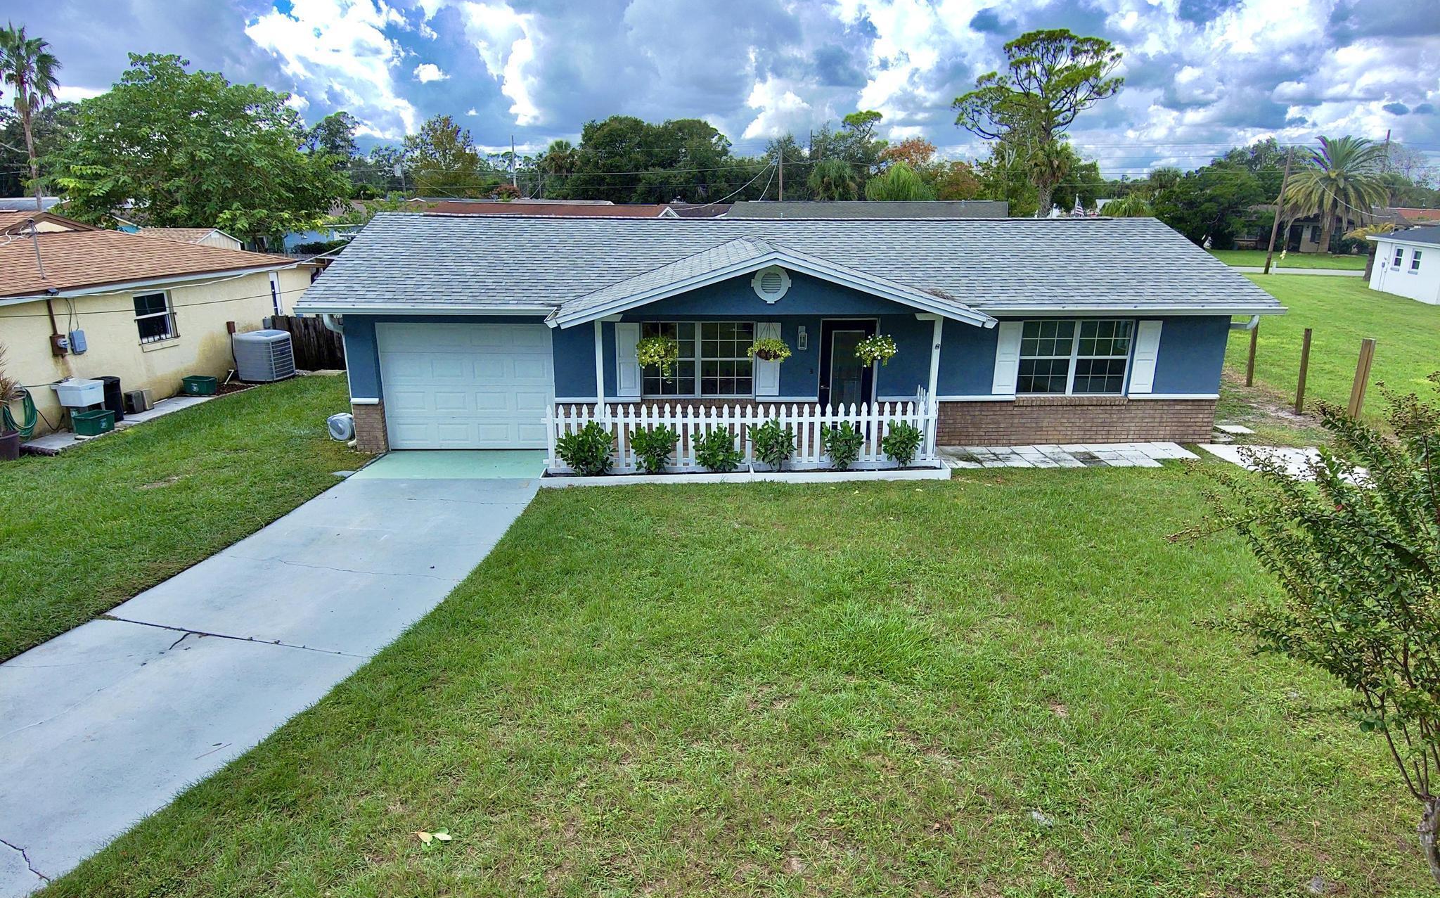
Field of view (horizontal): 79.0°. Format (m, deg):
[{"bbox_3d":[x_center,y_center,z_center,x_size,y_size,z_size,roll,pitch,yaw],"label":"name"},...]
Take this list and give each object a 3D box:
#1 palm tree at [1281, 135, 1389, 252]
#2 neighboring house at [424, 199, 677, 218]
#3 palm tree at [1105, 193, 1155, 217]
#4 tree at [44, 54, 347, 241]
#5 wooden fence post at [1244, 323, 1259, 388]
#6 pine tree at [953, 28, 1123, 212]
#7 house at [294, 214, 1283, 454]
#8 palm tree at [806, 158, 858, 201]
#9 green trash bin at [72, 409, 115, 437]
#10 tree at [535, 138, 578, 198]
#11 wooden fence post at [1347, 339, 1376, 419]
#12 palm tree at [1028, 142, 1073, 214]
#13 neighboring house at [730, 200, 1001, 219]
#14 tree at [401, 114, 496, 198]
[{"bbox_3d":[47.469,-19.626,67.639,7.400,8.836,7.400,11,19,32],"label":"palm tree"},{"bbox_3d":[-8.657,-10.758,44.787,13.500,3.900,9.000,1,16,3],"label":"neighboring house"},{"bbox_3d":[21.558,-11.399,46.636,3.100,4.418,3.100,7,18,23],"label":"palm tree"},{"bbox_3d":[-18.221,-9.326,30.957,10.160,8.560,9.800,-1,17,-3],"label":"tree"},{"bbox_3d":[12.012,-2.201,19.664,0.120,1.620,0.120,-1,16,-3],"label":"wooden fence post"},{"bbox_3d":[17.707,-16.645,49.290,9.700,12.985,9.700,6,17,18],"label":"pine tree"},{"bbox_3d":[1.146,-2.730,17.592,15.750,3.800,9.200,-1,17,-3],"label":"house"},{"bbox_3d":[7.337,-16.101,58.335,3.600,6.390,3.600,-1,17,-3],"label":"palm tree"},{"bbox_3d":[-10.968,-0.465,15.351,0.430,0.340,0.540,3,16,10],"label":"green trash bin"},{"bbox_3d":[-12.572,-20.120,68.515,3.500,8.010,3.500,-1,17,-3],"label":"tree"},{"bbox_3d":[11.435,-1.047,15.628,0.135,1.840,0.135,-1,17,-3],"label":"wooden fence post"},{"bbox_3d":[19.613,-14.887,53.146,2.900,7.190,2.900,-1,17,-3],"label":"palm tree"},{"bbox_3d":[7.331,-10.474,44.073,13.600,3.700,9.000,4,17,11],"label":"neighboring house"},{"bbox_3d":[-20.683,-20.403,67.000,7.000,9.978,7.000,-4,17,-16],"label":"tree"}]

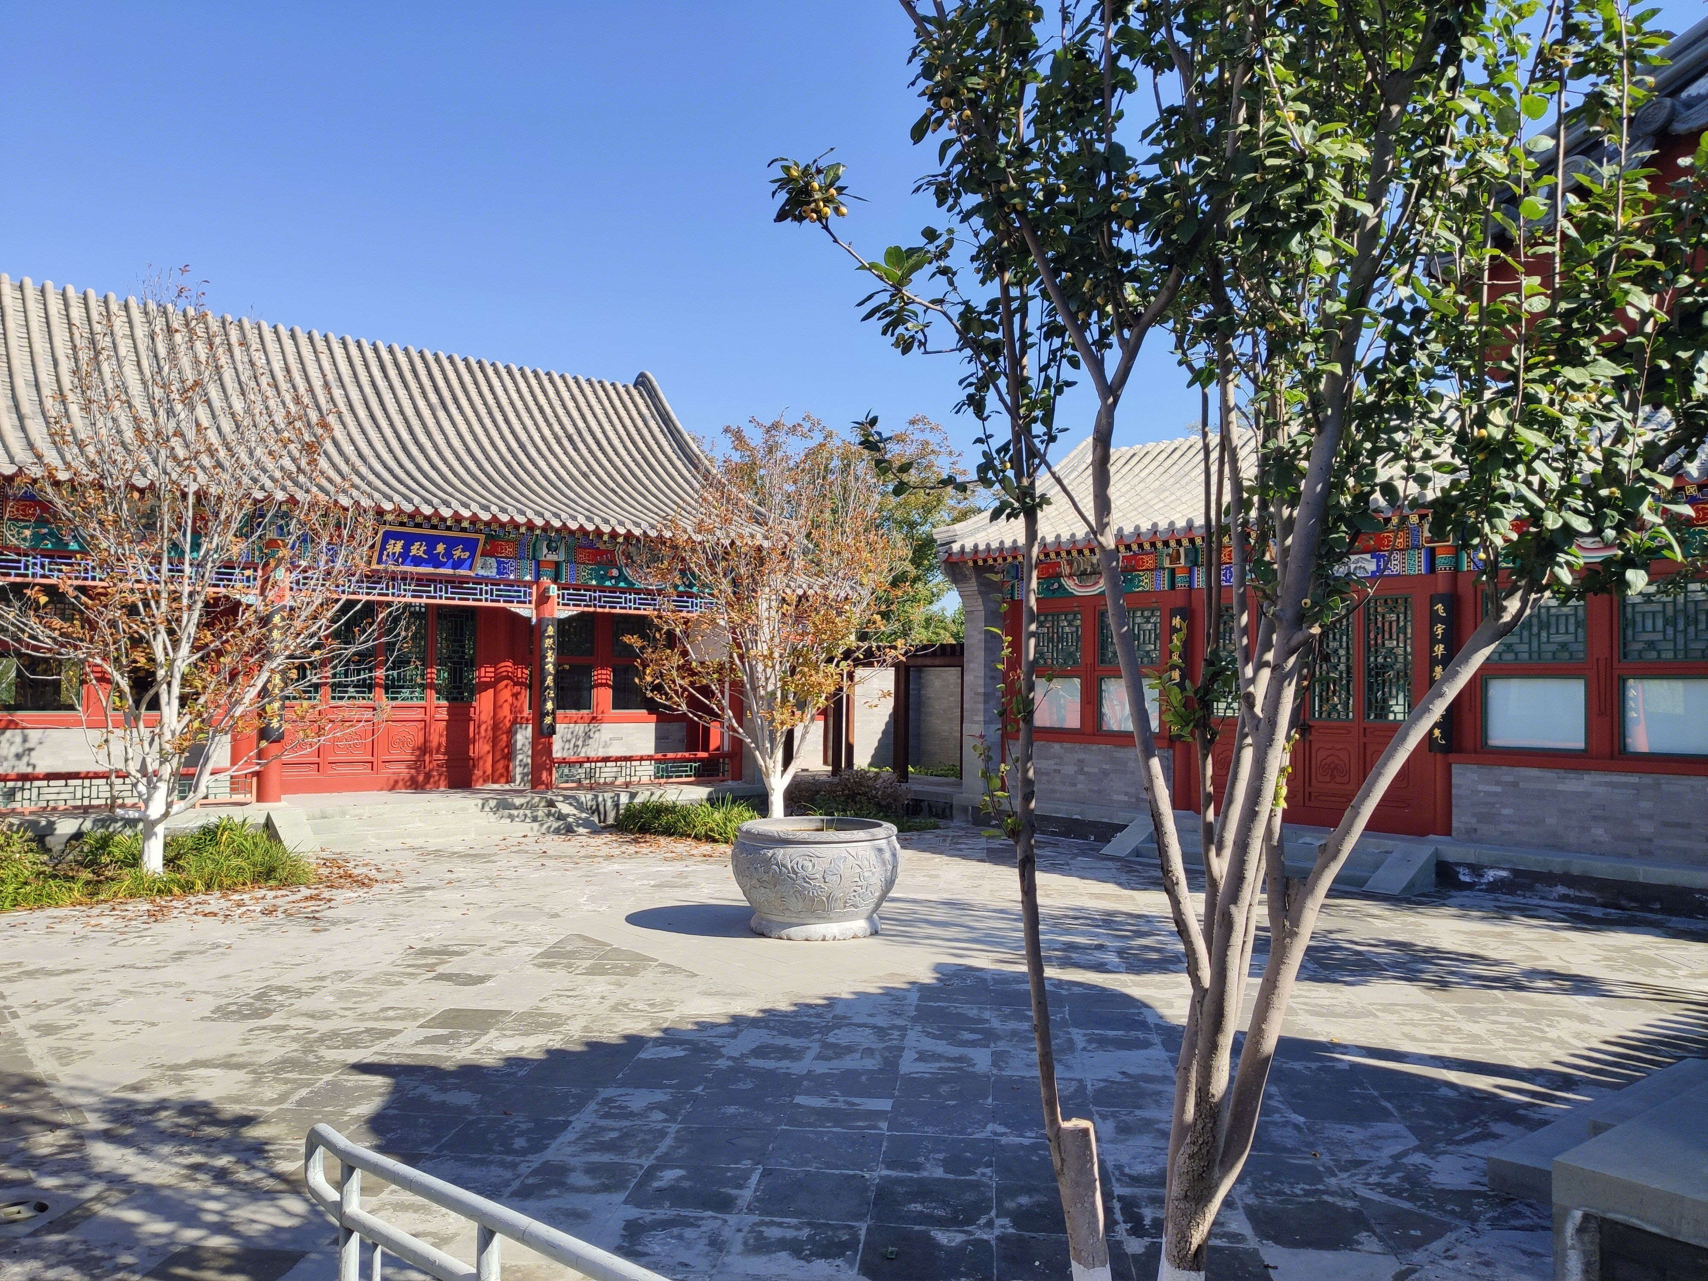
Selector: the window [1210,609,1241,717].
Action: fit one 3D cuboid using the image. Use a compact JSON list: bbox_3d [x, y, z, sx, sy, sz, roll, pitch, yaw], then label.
[{"bbox_3d":[4.480,0.232,15.367,0.070,1.361,0.542,2,-3,-39],"label":"window"}]

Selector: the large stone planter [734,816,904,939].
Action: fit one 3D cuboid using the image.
[{"bbox_3d":[-0.287,1.846,10.030,1.317,0.794,1.317,1,-2,0],"label":"large stone planter"}]

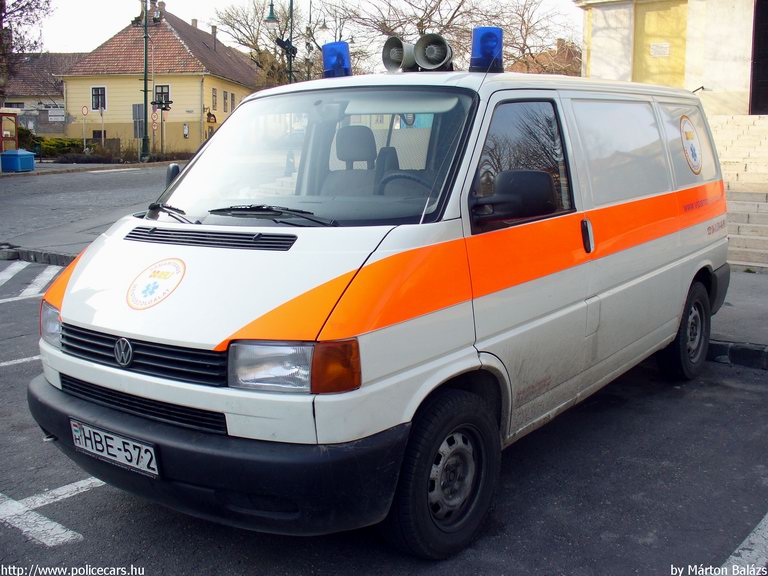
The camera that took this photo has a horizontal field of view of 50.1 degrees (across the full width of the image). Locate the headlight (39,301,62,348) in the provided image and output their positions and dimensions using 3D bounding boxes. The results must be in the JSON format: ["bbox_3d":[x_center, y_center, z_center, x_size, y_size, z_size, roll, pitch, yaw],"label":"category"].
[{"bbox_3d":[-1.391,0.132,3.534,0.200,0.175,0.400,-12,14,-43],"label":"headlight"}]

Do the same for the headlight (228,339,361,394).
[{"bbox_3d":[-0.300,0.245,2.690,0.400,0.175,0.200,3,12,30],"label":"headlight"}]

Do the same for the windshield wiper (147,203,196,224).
[{"bbox_3d":[-0.947,-0.340,3.734,0.090,0.070,0.620,-9,12,-31],"label":"windshield wiper"}]

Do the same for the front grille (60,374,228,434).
[{"bbox_3d":[-0.933,0.421,3.028,1.010,0.085,0.075,6,13,38],"label":"front grille"}]

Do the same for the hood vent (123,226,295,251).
[{"bbox_3d":[-0.710,-0.193,3.233,0.975,0.038,0.085,5,48,37],"label":"hood vent"}]

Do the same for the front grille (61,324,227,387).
[{"bbox_3d":[-0.924,0.236,3.005,1.000,0.125,0.080,5,12,37],"label":"front grille"}]

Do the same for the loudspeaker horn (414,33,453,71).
[{"bbox_3d":[0.258,-1.230,4.280,0.185,0.190,0.200,2,10,22],"label":"loudspeaker horn"}]

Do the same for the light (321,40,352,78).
[{"bbox_3d":[-0.244,-1.211,4.400,0.160,0.210,0.160,-4,8,1],"label":"light"}]

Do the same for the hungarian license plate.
[{"bbox_3d":[-0.979,0.573,2.974,0.525,0.118,0.020,5,12,37],"label":"hungarian license plate"}]

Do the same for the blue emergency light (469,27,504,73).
[{"bbox_3d":[0.494,-1.130,3.901,0.160,0.210,0.160,-2,10,0],"label":"blue emergency light"}]

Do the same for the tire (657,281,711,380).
[{"bbox_3d":[1.991,0.277,5.493,0.205,0.655,0.655,5,12,37],"label":"tire"}]

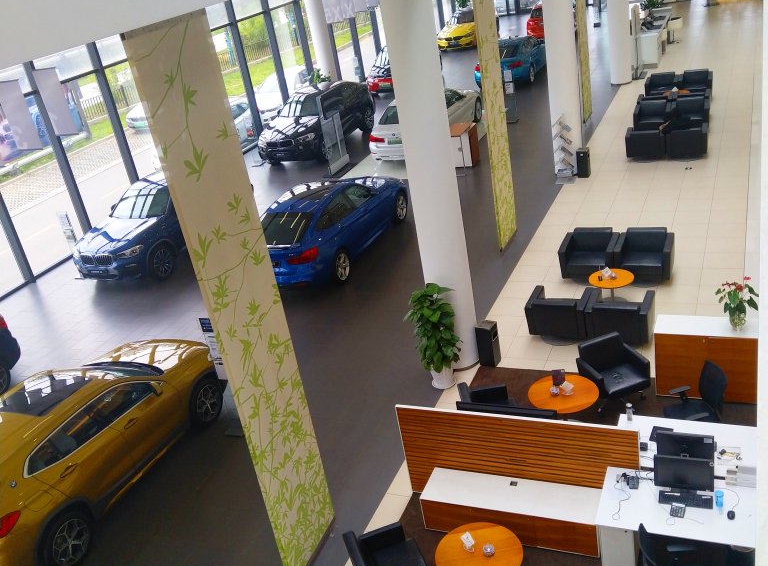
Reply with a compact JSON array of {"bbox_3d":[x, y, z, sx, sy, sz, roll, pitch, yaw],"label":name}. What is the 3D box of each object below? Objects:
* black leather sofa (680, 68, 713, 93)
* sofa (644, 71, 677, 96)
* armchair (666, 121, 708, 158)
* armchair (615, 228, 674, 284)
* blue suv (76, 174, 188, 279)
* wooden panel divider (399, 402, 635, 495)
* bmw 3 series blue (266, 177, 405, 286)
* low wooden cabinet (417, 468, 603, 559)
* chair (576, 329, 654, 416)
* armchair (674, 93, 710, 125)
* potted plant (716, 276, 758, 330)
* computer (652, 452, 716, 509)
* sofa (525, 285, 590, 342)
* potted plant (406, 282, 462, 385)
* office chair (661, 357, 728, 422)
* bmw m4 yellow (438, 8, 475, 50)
[{"bbox_3d":[8.667,-5.501,20.490,0.870,0.750,0.800,0,27,24],"label":"black leather sofa"},{"bbox_3d":[7.777,-5.435,20.614,0.834,0.730,0.730,1,28,24],"label":"sofa"},{"bbox_3d":[6.845,-3.198,16.681,0.837,0.735,0.772,2,27,25],"label":"armchair"},{"bbox_3d":[4.307,-0.464,12.189,0.834,0.730,0.730,2,28,26],"label":"armchair"},{"bbox_3d":[-5.300,-1.543,17.681,1.910,1.650,4.730,2,28,26],"label":"blue suv"},{"bbox_3d":[1.413,1.947,7.950,2.572,1.205,0.049,2,27,25],"label":"wooden panel divider"},{"bbox_3d":[-1.137,-1.274,14.941,1.850,1.500,4.800,2,28,26],"label":"bmw 3 series blue"},{"bbox_3d":[1.344,2.389,7.756,1.820,0.430,0.480,2,28,26],"label":"low wooden cabinet"},{"bbox_3d":[2.924,1.167,9.436,0.650,0.800,0.670,-18,26,-16],"label":"chair"},{"bbox_3d":[7.609,-4.181,18.284,0.870,0.750,0.790,2,28,26],"label":"armchair"},{"bbox_3d":[4.228,0.263,8.853,0.469,0.612,0.435,2,27,25],"label":"potted plant"},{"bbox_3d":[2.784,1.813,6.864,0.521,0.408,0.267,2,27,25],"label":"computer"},{"bbox_3d":[2.661,0.412,11.070,0.826,0.735,0.762,2,28,26],"label":"sofa"},{"bbox_3d":[0.712,0.740,10.257,0.633,1.531,0.613,2,27,25],"label":"potted plant"},{"bbox_3d":[3.494,1.484,8.334,0.650,0.980,0.616,-13,25,-4],"label":"office chair"},{"bbox_3d":[4.194,-11.963,34.411,1.917,1.419,4.624,2,28,26],"label":"bmw m4 yellow"}]

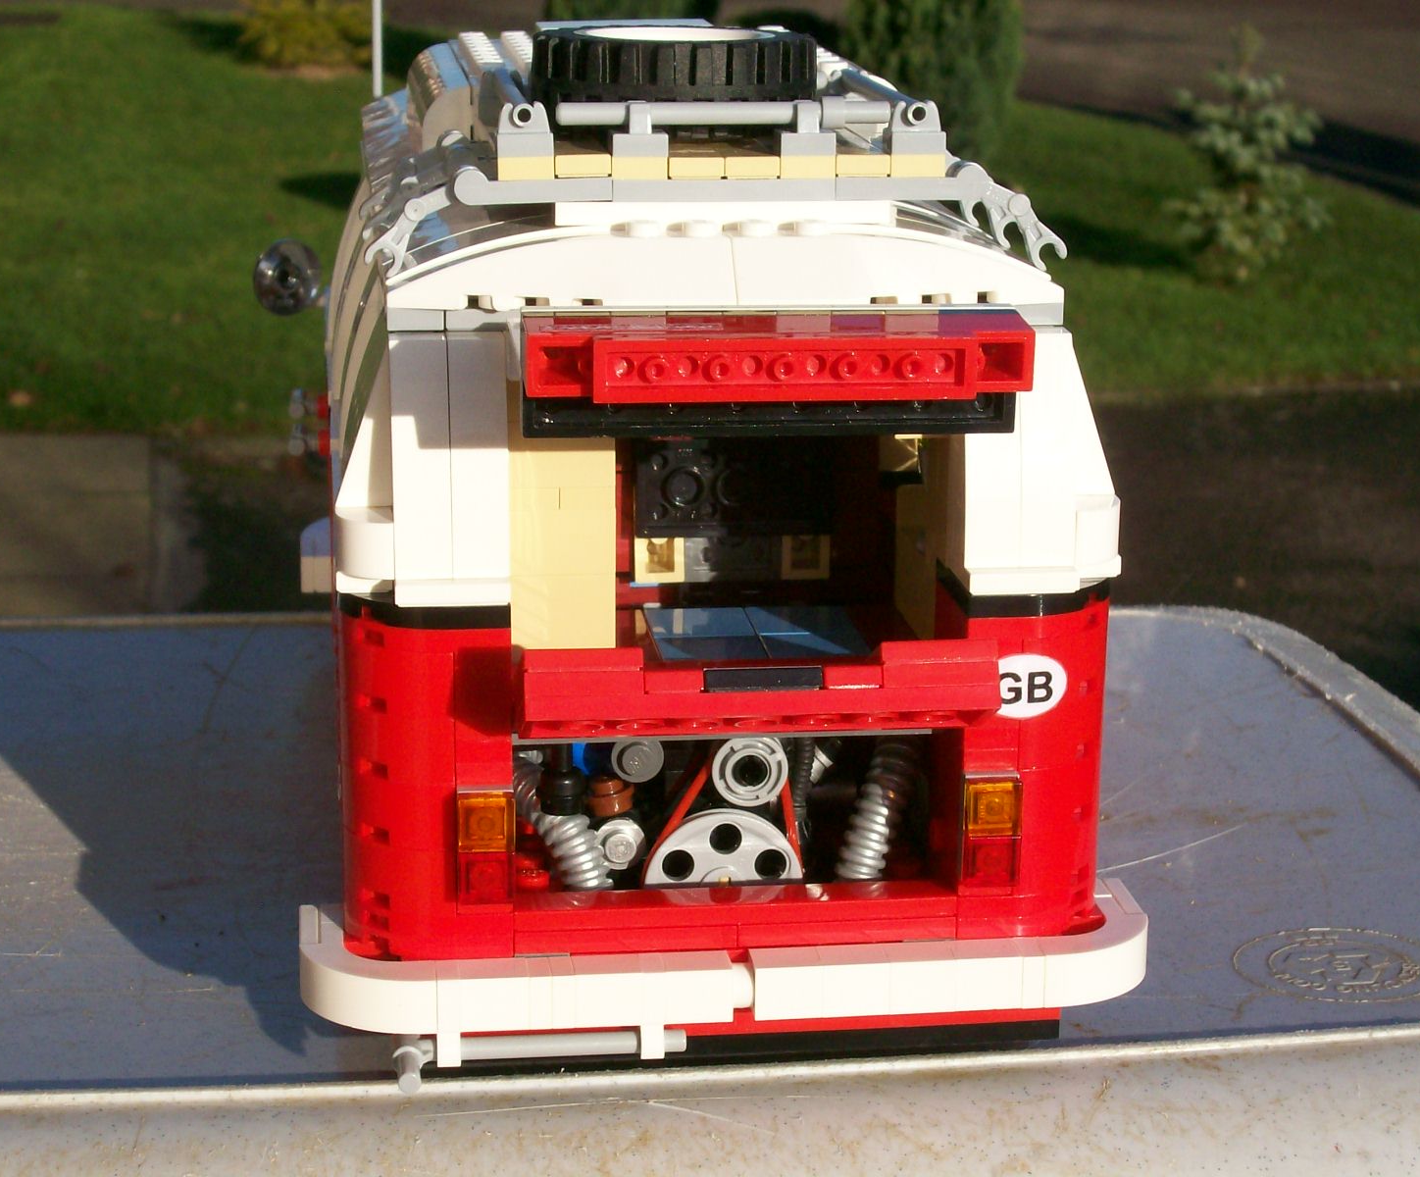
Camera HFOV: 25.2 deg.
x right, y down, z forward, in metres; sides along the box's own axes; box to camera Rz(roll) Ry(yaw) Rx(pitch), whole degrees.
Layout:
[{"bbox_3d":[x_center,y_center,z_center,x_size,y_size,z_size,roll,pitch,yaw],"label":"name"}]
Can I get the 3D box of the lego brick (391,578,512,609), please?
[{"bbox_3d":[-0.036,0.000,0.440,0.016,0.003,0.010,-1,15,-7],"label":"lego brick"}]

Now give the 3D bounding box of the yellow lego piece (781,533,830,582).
[{"bbox_3d":[0.015,-0.007,0.511,0.008,0.009,0.008,-1,15,-7],"label":"yellow lego piece"}]

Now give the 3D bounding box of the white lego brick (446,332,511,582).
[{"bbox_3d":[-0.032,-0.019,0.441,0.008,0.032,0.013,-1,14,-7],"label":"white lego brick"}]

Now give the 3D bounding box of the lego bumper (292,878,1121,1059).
[{"bbox_3d":[0.003,0.056,0.463,0.124,0.013,0.032,-1,15,-7],"label":"lego bumper"}]

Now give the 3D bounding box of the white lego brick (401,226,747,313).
[{"bbox_3d":[-0.021,-0.045,0.447,0.048,0.010,0.008,-1,14,-7],"label":"white lego brick"}]

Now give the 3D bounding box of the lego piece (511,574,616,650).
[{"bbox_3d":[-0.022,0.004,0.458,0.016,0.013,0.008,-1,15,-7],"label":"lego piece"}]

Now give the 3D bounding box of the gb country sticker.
[{"bbox_3d":[0.045,0.014,0.449,0.013,0.009,0.001,-1,15,-7],"label":"gb country sticker"}]

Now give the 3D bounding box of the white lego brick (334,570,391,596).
[{"bbox_3d":[-0.049,-0.002,0.448,0.008,0.003,0.009,-1,14,-7],"label":"white lego brick"}]

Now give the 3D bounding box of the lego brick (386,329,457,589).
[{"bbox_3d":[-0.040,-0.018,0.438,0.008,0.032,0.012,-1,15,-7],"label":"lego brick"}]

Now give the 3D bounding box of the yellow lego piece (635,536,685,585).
[{"bbox_3d":[-0.009,-0.006,0.517,0.008,0.008,0.009,-1,14,-7],"label":"yellow lego piece"}]

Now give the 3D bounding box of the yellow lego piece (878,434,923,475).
[{"bbox_3d":[0.032,-0.024,0.536,0.008,0.008,0.008,-1,14,-7],"label":"yellow lego piece"}]

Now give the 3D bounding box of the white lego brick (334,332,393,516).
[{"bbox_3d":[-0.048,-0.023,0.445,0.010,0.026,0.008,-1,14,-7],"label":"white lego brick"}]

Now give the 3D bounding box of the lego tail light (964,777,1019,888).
[{"bbox_3d":[0.040,0.034,0.453,0.008,0.016,0.004,-1,15,-7],"label":"lego tail light"}]

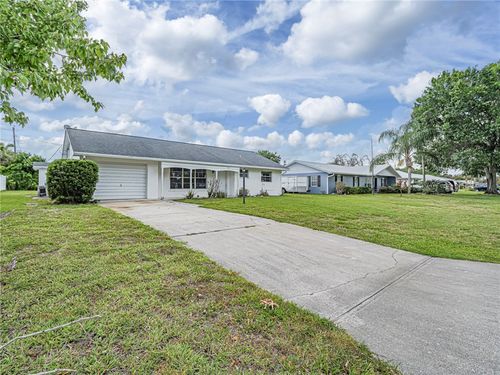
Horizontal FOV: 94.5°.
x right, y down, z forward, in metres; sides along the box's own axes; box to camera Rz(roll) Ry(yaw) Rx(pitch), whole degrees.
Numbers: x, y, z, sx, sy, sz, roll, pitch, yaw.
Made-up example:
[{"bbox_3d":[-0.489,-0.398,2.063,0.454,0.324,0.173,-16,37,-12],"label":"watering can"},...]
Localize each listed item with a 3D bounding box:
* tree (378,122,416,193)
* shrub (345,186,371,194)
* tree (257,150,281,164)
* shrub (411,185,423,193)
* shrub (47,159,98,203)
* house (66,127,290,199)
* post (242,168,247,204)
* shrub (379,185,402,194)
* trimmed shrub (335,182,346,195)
[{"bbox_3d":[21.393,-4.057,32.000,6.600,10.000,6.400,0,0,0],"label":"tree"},{"bbox_3d":[14.513,0.432,31.200,5.000,1.050,1.300,0,0,-42],"label":"shrub"},{"bbox_3d":[2.635,-2.908,42.000,7.500,7.800,7.000,0,0,0],"label":"tree"},{"bbox_3d":[27.738,0.283,38.500,2.100,1.300,1.700,0,0,-42],"label":"shrub"},{"bbox_3d":[-8.164,-0.284,10.600,1.950,2.030,1.900,0,0,-42],"label":"shrub"},{"bbox_3d":[-5.399,-1.496,19.773,16.130,4.510,8.150,0,0,-42],"label":"house"},{"bbox_3d":[-0.317,-0.046,13.300,0.230,2.090,0.230,0,0,-42],"label":"post"},{"bbox_3d":[21.049,0.299,34.500,4.800,1.250,1.500,0,0,-42],"label":"shrub"},{"bbox_3d":[11.122,0.147,28.400,1.350,1.460,1.300,0,0,-42],"label":"trimmed shrub"}]

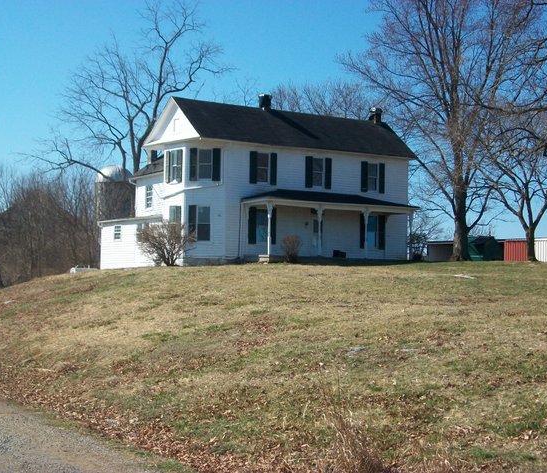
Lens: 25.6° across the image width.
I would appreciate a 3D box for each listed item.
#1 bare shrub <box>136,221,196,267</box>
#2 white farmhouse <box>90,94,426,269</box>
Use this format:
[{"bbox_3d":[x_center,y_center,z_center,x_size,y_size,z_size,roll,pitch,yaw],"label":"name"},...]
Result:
[{"bbox_3d":[-5.088,0.347,57.200,2.750,2.150,2.600,1,-3,-5],"label":"bare shrub"},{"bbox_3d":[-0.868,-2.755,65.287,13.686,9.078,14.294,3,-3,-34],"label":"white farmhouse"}]

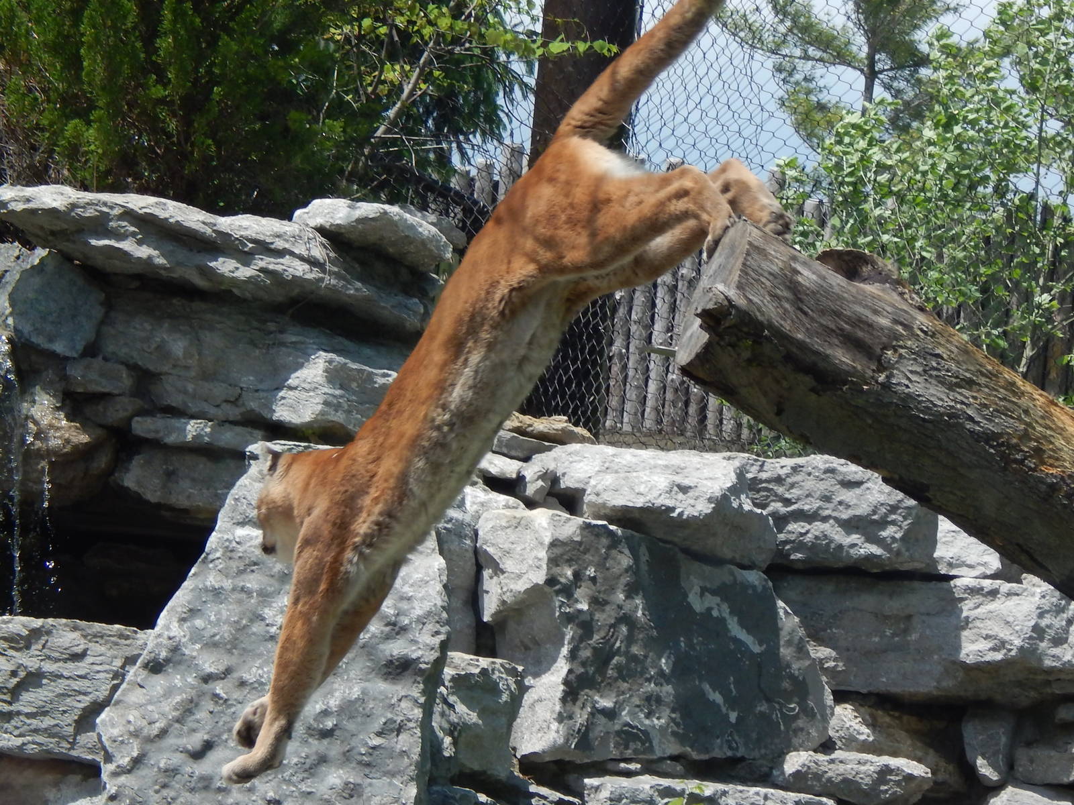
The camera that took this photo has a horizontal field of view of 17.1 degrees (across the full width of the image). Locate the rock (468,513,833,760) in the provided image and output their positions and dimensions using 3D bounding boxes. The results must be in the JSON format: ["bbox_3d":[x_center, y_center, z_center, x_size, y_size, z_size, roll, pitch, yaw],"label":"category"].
[{"bbox_3d":[0.282,0.563,8.600,0.820,0.590,0.420,0,2,-8],"label":"rock"}]

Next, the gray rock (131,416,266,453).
[{"bbox_3d":[-0.887,0.085,9.400,0.360,0.100,0.260,0,2,-5],"label":"gray rock"}]

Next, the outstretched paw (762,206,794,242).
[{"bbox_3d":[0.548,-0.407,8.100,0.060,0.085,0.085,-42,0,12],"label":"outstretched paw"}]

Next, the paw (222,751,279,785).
[{"bbox_3d":[-0.626,0.801,7.800,0.120,0.062,0.085,-18,6,-12],"label":"paw"}]

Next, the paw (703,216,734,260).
[{"bbox_3d":[0.407,-0.365,7.950,0.055,0.100,0.085,28,-6,-6],"label":"paw"}]

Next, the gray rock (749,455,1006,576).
[{"bbox_3d":[0.851,0.283,8.950,0.640,0.290,0.420,0,2,0],"label":"gray rock"}]

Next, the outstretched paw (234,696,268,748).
[{"bbox_3d":[-0.629,0.709,7.900,0.065,0.120,0.090,35,-9,-6],"label":"outstretched paw"}]

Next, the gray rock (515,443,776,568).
[{"bbox_3d":[0.264,0.252,8.750,0.620,0.280,0.450,0,2,10],"label":"gray rock"}]

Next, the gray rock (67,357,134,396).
[{"bbox_3d":[-1.155,-0.068,9.450,0.190,0.105,0.180,0,2,-5],"label":"gray rock"}]

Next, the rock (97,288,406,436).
[{"bbox_3d":[-0.744,-0.105,9.400,0.830,0.370,0.450,0,2,-10],"label":"rock"}]

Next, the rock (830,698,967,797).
[{"bbox_3d":[0.896,0.856,8.850,0.340,0.240,0.300,0,2,0],"label":"rock"}]

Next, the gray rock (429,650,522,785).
[{"bbox_3d":[-0.147,0.751,8.500,0.240,0.310,0.260,0,2,0],"label":"gray rock"}]

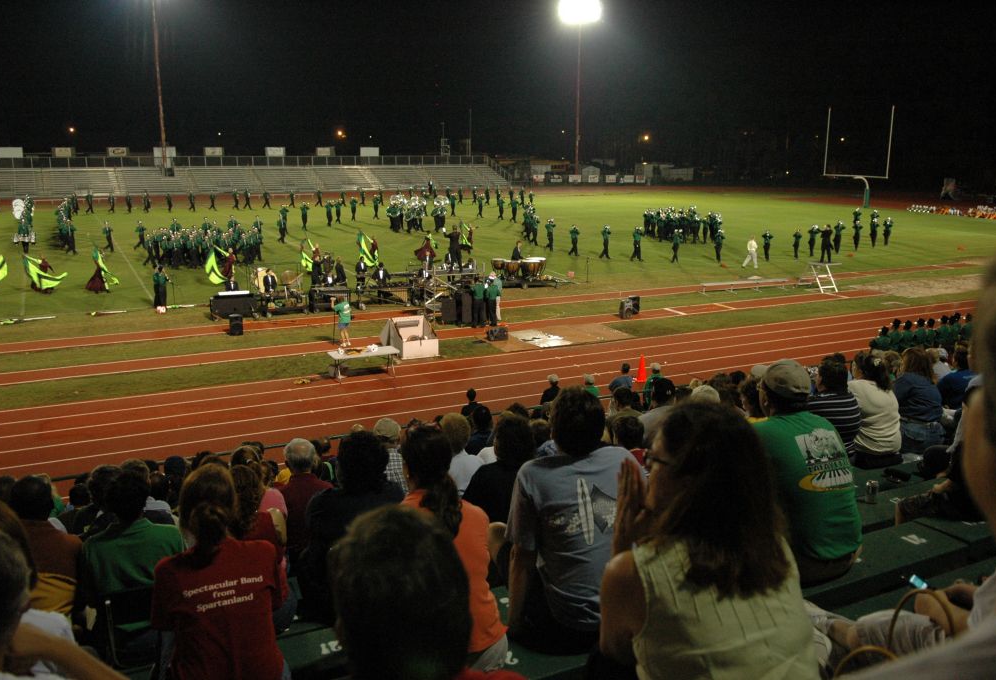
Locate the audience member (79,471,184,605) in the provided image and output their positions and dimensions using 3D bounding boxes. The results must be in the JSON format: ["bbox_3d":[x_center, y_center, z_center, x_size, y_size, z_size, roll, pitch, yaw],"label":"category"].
[{"bbox_3d":[-1.685,1.143,4.044,0.450,1.240,0.720,-6,14,-26],"label":"audience member"}]

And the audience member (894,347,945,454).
[{"bbox_3d":[3.209,0.622,6.923,0.500,1.240,0.740,-3,13,-14],"label":"audience member"}]

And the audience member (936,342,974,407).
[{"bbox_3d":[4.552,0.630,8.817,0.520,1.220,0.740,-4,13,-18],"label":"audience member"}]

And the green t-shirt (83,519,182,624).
[{"bbox_3d":[-1.542,0.982,3.615,0.470,0.550,0.310,-6,14,-24],"label":"green t-shirt"}]

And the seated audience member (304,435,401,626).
[{"bbox_3d":[-0.785,1.030,4.412,0.500,1.266,0.780,-6,14,-24],"label":"seated audience member"}]

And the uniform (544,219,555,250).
[{"bbox_3d":[3.197,-6.233,51.114,0.620,1.800,0.700,-6,15,-25],"label":"uniform"}]

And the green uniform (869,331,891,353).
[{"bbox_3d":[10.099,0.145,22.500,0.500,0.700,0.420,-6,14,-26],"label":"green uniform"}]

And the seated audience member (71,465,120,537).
[{"bbox_3d":[-2.284,1.314,5.090,0.500,1.287,0.750,-6,15,-25],"label":"seated audience member"}]

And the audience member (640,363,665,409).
[{"bbox_3d":[3.536,1.362,19.481,0.520,1.730,0.380,-6,15,-25],"label":"audience member"}]

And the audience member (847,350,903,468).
[{"bbox_3d":[2.811,0.678,6.899,0.480,1.280,0.720,-6,14,-26],"label":"audience member"}]

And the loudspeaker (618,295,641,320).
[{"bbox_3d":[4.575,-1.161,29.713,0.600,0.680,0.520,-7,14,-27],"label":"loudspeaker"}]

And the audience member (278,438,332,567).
[{"bbox_3d":[-1.228,1.166,5.299,0.480,1.280,0.720,-6,14,-26],"label":"audience member"}]

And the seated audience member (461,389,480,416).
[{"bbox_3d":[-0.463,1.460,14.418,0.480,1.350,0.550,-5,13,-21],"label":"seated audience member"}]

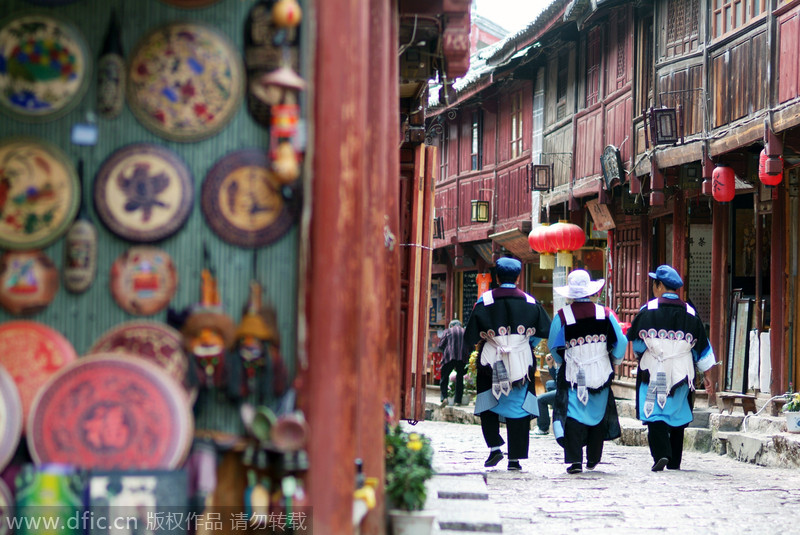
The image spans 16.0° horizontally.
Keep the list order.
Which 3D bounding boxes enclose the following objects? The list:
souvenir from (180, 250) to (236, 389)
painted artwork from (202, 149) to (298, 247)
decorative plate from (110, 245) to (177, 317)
[{"bbox_3d":[-0.554,0.150,8.240,0.162,0.399,0.100,0,-1,-3],"label":"souvenir"},{"bbox_3d":[-0.436,-0.201,8.300,0.280,0.291,0.030,1,-1,-2],"label":"painted artwork"},{"bbox_3d":[-0.745,0.041,8.300,0.198,0.204,0.030,1,-1,-2],"label":"decorative plate"}]

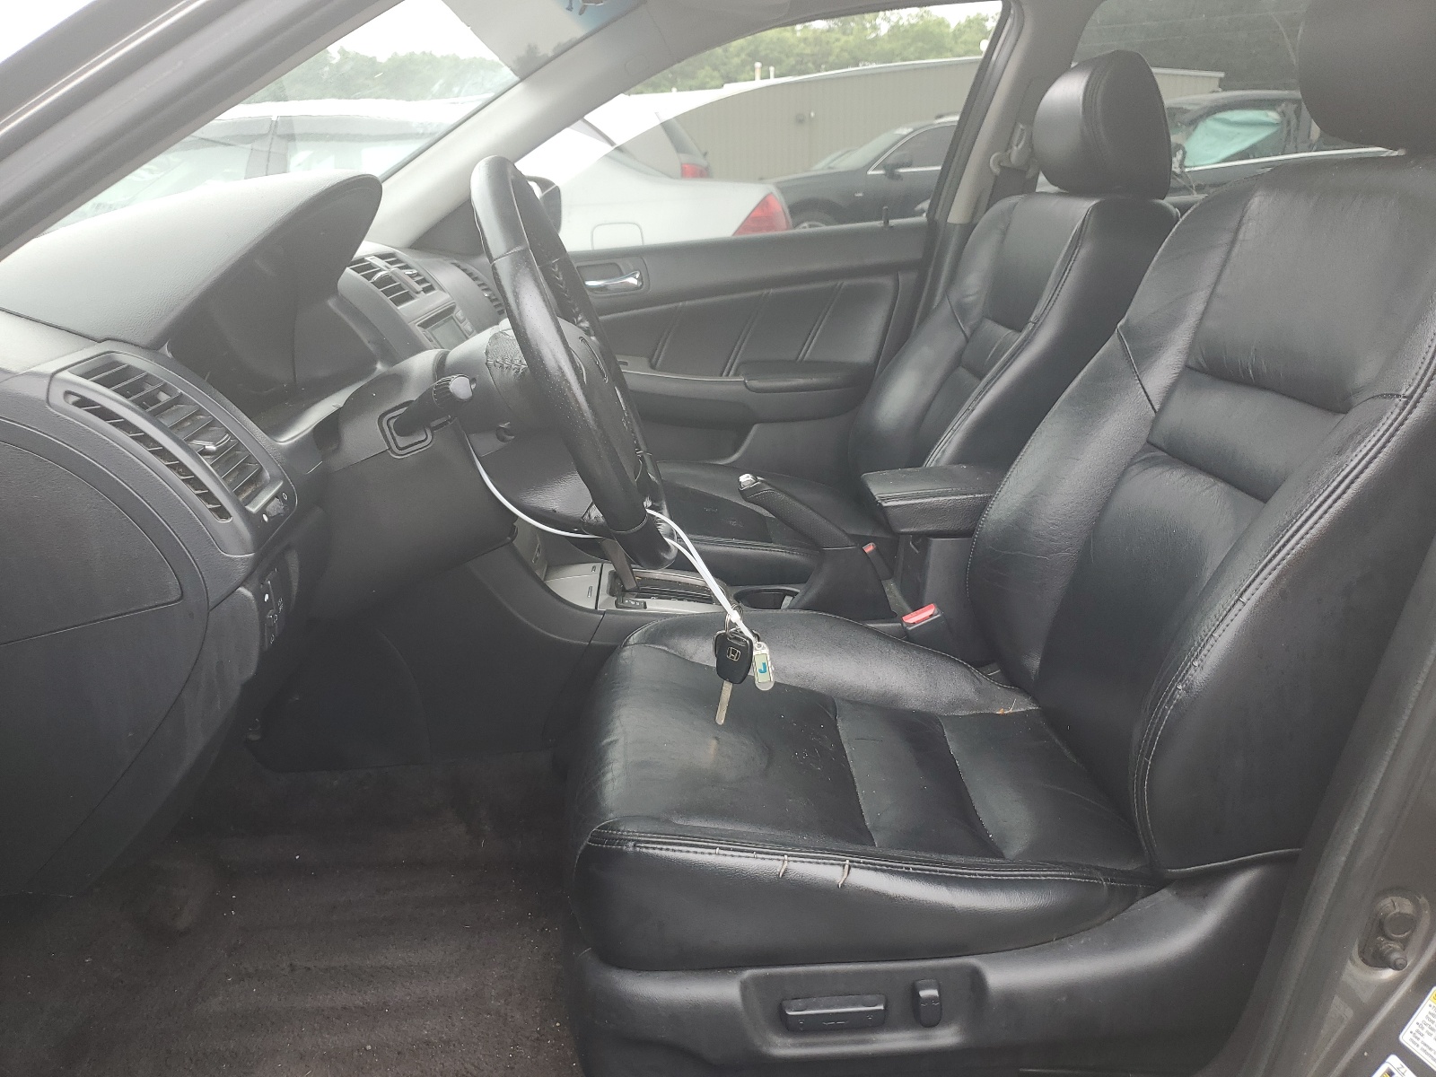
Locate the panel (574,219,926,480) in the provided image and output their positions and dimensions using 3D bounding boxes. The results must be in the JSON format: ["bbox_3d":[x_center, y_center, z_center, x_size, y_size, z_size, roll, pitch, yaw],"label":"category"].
[{"bbox_3d":[-0.062,-0.270,2.051,0.970,0.620,0.130,-3,19,-2],"label":"panel"}]

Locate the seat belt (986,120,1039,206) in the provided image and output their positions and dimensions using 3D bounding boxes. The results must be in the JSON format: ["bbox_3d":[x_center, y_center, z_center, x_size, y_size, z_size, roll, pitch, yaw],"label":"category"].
[{"bbox_3d":[0.515,-0.654,1.893,0.090,0.170,0.050,-3,19,-2],"label":"seat belt"}]

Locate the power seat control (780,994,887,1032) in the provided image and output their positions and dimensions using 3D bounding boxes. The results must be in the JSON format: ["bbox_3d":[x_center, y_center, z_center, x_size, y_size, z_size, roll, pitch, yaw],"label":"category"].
[{"bbox_3d":[0.094,0.385,0.875,0.084,0.025,0.020,-3,19,-2],"label":"power seat control"}]

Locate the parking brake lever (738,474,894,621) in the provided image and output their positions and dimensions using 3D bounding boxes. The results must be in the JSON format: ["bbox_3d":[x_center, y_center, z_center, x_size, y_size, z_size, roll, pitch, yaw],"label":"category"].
[{"bbox_3d":[0.131,0.011,1.396,0.215,0.195,0.060,-3,19,-2],"label":"parking brake lever"}]

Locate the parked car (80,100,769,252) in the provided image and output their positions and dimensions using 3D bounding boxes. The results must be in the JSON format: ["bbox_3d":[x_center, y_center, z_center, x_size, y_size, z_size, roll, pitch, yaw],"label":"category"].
[{"bbox_3d":[-2.029,-1.525,5.791,4.780,1.450,1.810,-3,19,-2],"label":"parked car"}]

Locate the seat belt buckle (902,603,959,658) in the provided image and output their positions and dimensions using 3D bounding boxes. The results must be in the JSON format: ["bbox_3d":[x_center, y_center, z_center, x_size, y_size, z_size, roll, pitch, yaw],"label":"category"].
[{"bbox_3d":[0.271,0.124,1.353,0.050,0.080,0.030,-26,18,5],"label":"seat belt buckle"}]

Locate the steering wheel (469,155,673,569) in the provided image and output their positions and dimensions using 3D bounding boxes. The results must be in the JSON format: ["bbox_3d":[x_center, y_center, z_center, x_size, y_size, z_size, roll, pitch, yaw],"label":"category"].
[{"bbox_3d":[-0.138,-0.151,0.969,0.100,0.385,0.385,-24,18,5],"label":"steering wheel"}]

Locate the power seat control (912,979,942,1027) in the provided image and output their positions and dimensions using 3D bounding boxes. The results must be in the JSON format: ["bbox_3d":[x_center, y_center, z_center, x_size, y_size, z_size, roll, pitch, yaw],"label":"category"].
[{"bbox_3d":[0.171,0.379,0.878,0.025,0.040,0.020,-3,19,-2],"label":"power seat control"}]

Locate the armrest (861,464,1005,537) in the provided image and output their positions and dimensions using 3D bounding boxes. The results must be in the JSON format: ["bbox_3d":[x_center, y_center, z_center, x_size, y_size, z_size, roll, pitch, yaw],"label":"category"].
[{"bbox_3d":[0.332,-0.055,1.423,0.280,0.062,0.155,-3,19,-2],"label":"armrest"}]

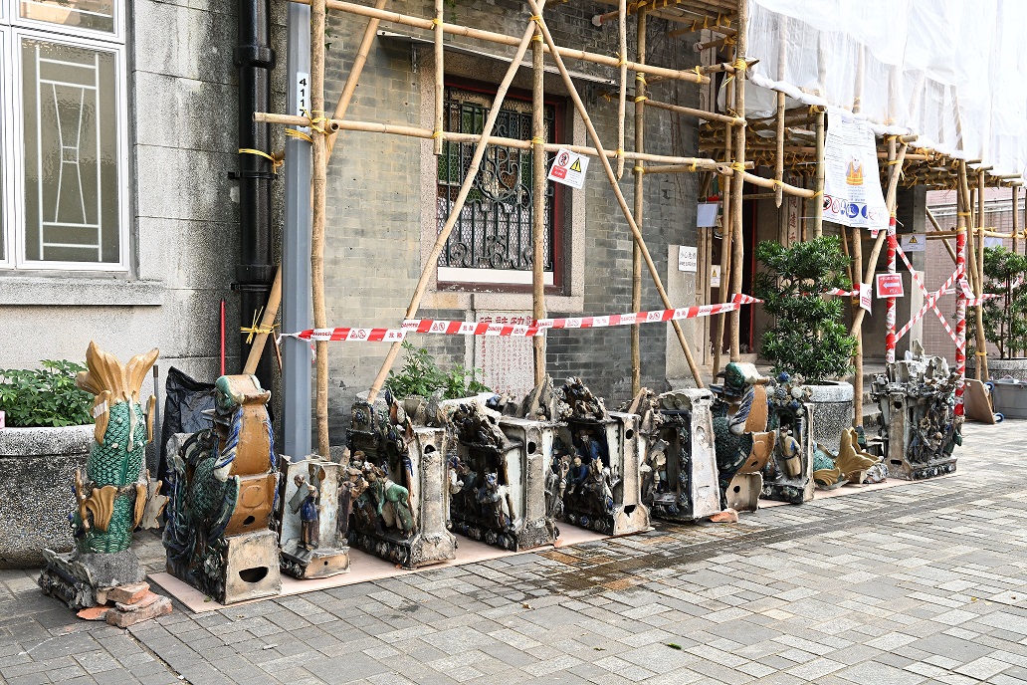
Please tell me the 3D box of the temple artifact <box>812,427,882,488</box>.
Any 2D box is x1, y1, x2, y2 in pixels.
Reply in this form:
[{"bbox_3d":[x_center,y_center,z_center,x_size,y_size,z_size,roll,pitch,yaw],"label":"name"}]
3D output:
[{"bbox_3d":[2.136,0.744,6.136,0.761,0.360,0.284,-1,2,-37],"label":"temple artifact"}]

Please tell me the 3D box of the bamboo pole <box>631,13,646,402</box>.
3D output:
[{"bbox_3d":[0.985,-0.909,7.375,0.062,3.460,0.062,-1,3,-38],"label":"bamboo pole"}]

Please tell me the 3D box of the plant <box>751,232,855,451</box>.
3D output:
[{"bbox_3d":[2.262,0.010,7.193,0.780,1.669,0.760,-1,2,-38],"label":"plant"}]

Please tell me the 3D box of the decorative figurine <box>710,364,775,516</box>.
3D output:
[{"bbox_3d":[1.152,0.494,5.287,0.283,0.814,0.556,-1,2,-38],"label":"decorative figurine"}]

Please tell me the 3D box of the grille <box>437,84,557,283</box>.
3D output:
[{"bbox_3d":[-0.089,-1.094,6.731,1.055,1.334,0.061,-1,2,-37],"label":"grille"}]

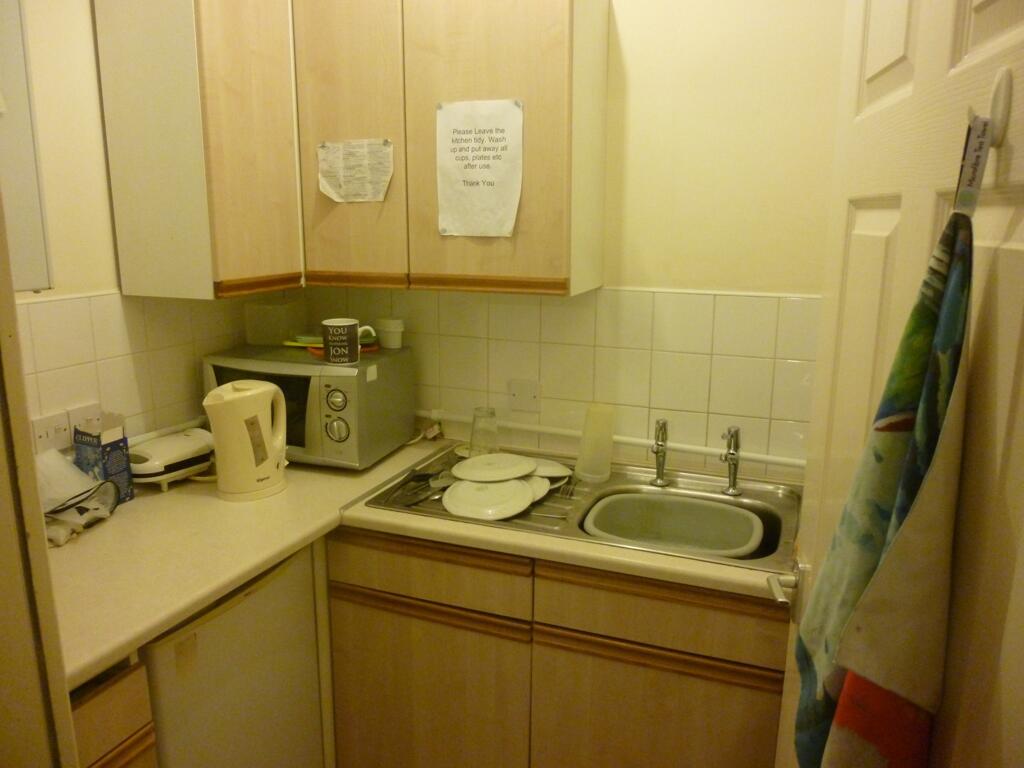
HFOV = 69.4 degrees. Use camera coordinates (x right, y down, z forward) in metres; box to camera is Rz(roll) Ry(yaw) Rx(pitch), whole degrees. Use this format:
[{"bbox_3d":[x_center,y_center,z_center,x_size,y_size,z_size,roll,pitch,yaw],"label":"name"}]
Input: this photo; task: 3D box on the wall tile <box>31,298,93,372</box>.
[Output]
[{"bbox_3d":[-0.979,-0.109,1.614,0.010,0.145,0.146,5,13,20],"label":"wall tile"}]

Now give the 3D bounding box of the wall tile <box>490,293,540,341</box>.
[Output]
[{"bbox_3d":[0.009,-0.192,2.019,0.149,0.149,0.010,5,12,20],"label":"wall tile"}]

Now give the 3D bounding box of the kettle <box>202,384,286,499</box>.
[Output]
[{"bbox_3d":[-0.617,0.127,1.729,0.150,0.250,0.215,11,16,39],"label":"kettle"}]

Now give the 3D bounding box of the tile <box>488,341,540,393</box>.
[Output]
[{"bbox_3d":[0.006,-0.044,2.045,0.148,0.148,0.010,5,13,20],"label":"tile"}]

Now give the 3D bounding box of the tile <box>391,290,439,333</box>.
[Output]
[{"bbox_3d":[-0.274,-0.217,2.114,0.148,0.148,0.010,5,13,20],"label":"tile"}]

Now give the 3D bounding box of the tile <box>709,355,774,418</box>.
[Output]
[{"bbox_3d":[0.570,0.005,1.835,0.148,0.148,0.010,5,13,20],"label":"tile"}]

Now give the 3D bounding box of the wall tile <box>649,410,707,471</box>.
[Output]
[{"bbox_3d":[0.428,0.142,1.925,0.149,0.149,0.010,5,12,20],"label":"wall tile"}]

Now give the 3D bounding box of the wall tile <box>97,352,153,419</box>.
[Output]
[{"bbox_3d":[-0.930,0.009,1.781,0.010,0.148,0.146,5,13,20],"label":"wall tile"}]

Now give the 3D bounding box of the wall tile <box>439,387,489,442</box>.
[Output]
[{"bbox_3d":[-0.137,0.091,2.132,0.149,0.149,0.010,5,12,20],"label":"wall tile"}]

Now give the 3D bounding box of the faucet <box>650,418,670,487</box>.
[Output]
[{"bbox_3d":[0.357,0.175,1.786,0.055,0.163,0.125,5,12,20],"label":"faucet"}]

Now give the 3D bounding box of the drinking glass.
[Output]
[{"bbox_3d":[-0.080,0.129,2.024,0.079,0.138,0.079,1,12,0],"label":"drinking glass"}]

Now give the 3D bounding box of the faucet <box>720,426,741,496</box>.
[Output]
[{"bbox_3d":[0.519,0.189,1.733,0.055,0.161,0.125,5,12,20],"label":"faucet"}]

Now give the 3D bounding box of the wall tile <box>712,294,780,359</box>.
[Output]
[{"bbox_3d":[0.572,-0.140,1.805,0.148,0.145,0.010,5,13,20],"label":"wall tile"}]

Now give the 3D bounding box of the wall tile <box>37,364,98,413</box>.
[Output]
[{"bbox_3d":[-0.993,0.038,1.669,0.010,0.148,0.148,5,13,20],"label":"wall tile"}]

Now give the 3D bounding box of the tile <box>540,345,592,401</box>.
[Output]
[{"bbox_3d":[0.147,-0.031,1.995,0.148,0.148,0.010,5,13,20],"label":"tile"}]

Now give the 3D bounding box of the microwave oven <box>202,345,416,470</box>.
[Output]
[{"bbox_3d":[-0.548,0.045,2.031,0.455,0.261,0.327,5,12,18],"label":"microwave oven"}]

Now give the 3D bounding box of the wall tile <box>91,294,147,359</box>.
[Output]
[{"bbox_3d":[-0.952,-0.139,1.792,0.010,0.149,0.149,5,12,20],"label":"wall tile"}]

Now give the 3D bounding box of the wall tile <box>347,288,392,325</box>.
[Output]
[{"bbox_3d":[-0.413,-0.228,2.158,0.148,0.145,0.010,5,13,20],"label":"wall tile"}]

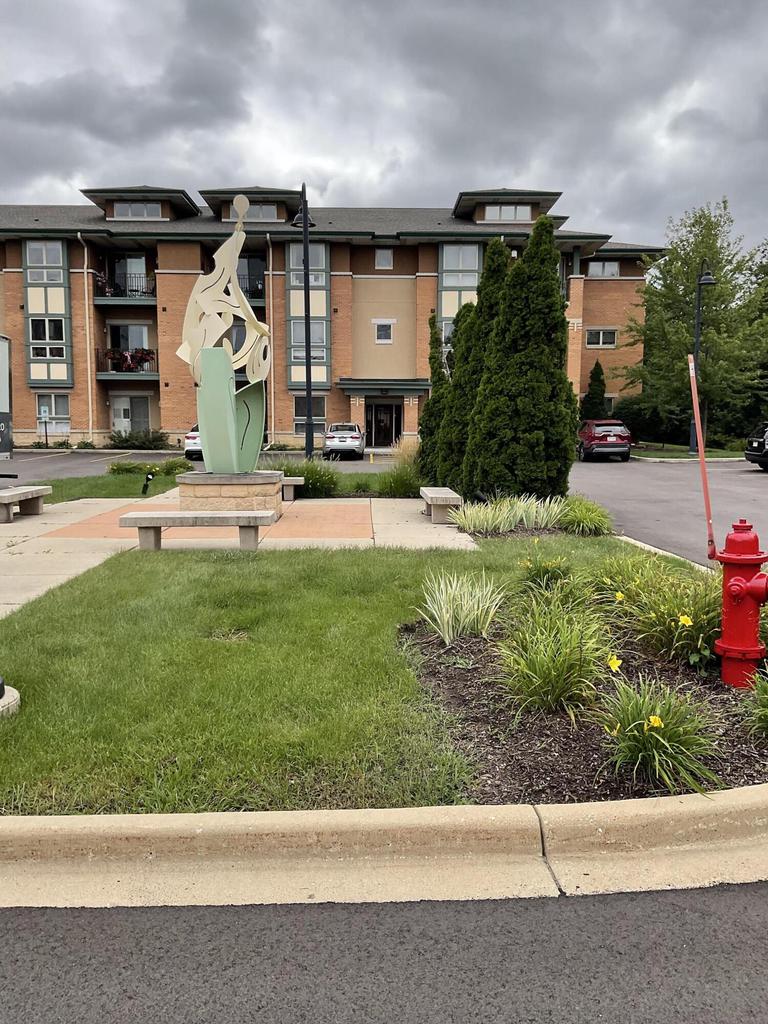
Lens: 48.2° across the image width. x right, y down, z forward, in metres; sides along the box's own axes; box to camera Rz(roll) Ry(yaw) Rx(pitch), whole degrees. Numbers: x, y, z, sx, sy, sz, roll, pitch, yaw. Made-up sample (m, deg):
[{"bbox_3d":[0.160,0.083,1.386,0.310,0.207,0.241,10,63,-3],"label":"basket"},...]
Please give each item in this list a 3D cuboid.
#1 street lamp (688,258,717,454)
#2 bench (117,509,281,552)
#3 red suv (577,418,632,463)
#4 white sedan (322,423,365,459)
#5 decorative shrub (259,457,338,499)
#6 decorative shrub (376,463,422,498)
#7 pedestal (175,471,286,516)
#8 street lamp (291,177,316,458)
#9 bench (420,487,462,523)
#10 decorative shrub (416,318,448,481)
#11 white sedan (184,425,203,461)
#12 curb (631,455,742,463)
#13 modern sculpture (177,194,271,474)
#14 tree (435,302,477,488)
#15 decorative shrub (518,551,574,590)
[{"bbox_3d":[13.322,-6.481,35.952,0.760,8.177,1.100,0,7,0],"label":"street lamp"},{"bbox_3d":[-2.297,0.248,10.696,1.829,0.435,0.469,0,6,-2],"label":"bench"},{"bbox_3d":[9.013,-3.064,36.381,1.855,1.690,4.600,0,6,-1],"label":"red suv"},{"bbox_3d":[-1.674,-3.076,37.152,1.800,1.470,4.600,0,7,0],"label":"white sedan"},{"bbox_3d":[-1.664,-0.722,17.251,1.500,0.760,1.200,0,7,0],"label":"decorative shrub"},{"bbox_3d":[0.302,-0.670,17.157,0.880,0.680,0.900,0,7,0],"label":"decorative shrub"},{"bbox_3d":[-2.422,-0.248,13.824,1.580,0.720,1.400,0,6,-2],"label":"pedestal"},{"bbox_3d":[-2.446,-5.591,26.392,0.800,8.450,1.250,-1,6,-8],"label":"street lamp"},{"bbox_3d":[0.908,-0.110,13.995,0.469,0.435,1.829,0,6,-2],"label":"bench"},{"bbox_3d":[1.372,-2.899,22.013,1.050,4.250,1.050,0,6,0],"label":"decorative shrub"},{"bbox_3d":[-7.190,-3.150,37.146,1.840,1.540,4.550,0,7,0],"label":"white sedan"},{"bbox_3d":[12.516,-2.221,36.086,4.500,0.170,1.200,0,7,0],"label":"curb"},{"bbox_3d":[-2.423,-2.641,13.102,1.320,4.130,0.850,0,7,0],"label":"modern sculpture"},{"bbox_3d":[1.921,-2.705,20.223,1.300,4.250,1.300,0,6,0],"label":"tree"},{"bbox_3d":[1.384,0.484,7.376,0.440,0.360,0.440,0,7,0],"label":"decorative shrub"}]

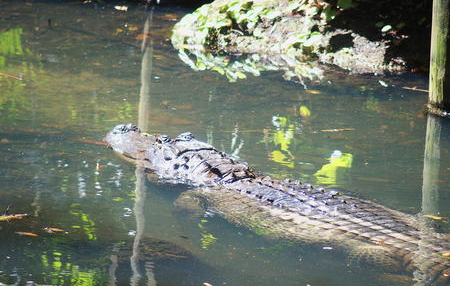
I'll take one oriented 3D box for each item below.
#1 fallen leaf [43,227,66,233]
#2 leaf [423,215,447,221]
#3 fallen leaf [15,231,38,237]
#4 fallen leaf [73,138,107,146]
[{"bbox_3d":[-0.377,0.188,8.614,0.061,0.010,0.021,8,13,37],"label":"fallen leaf"},{"bbox_3d":[0.470,0.164,8.753,0.060,0.010,0.021,6,12,32],"label":"leaf"},{"bbox_3d":[-0.434,0.196,8.569,0.071,0.010,0.018,8,13,40],"label":"fallen leaf"},{"bbox_3d":[-0.337,-0.005,9.714,0.110,0.010,0.032,7,12,36],"label":"fallen leaf"}]

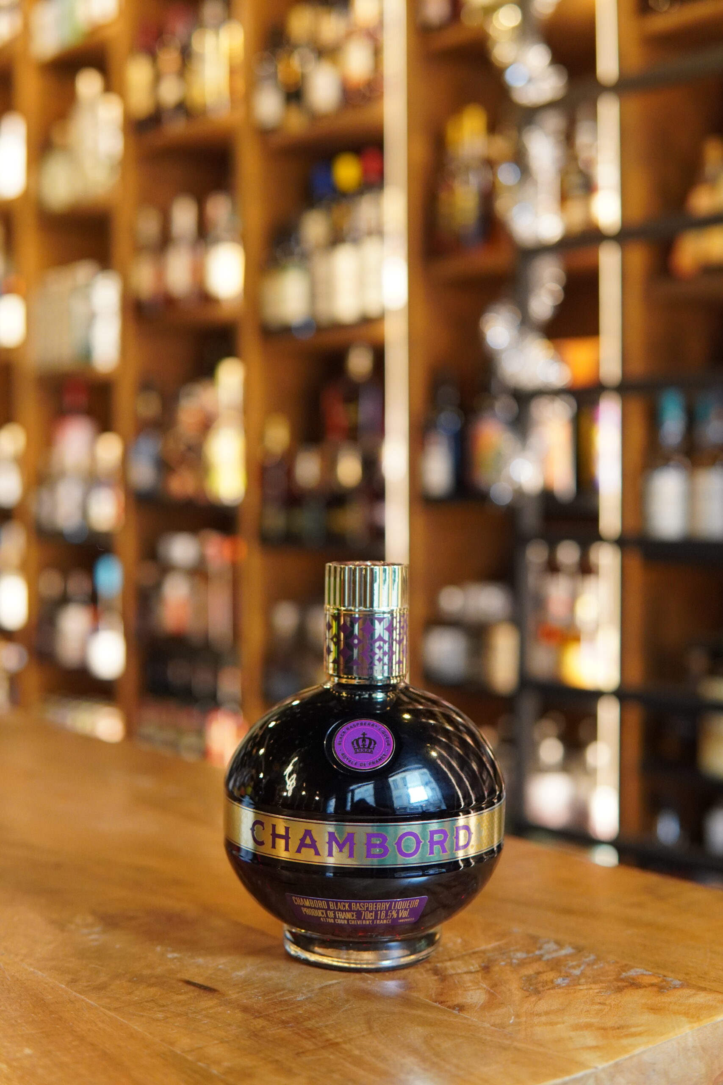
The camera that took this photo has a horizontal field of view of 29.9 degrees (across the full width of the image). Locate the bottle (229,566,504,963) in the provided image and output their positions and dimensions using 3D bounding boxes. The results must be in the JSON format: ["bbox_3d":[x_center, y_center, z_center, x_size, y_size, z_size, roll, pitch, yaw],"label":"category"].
[{"bbox_3d":[0.001,0.093,0.593,0.125,0.168,0.125,1,3,2],"label":"bottle"}]

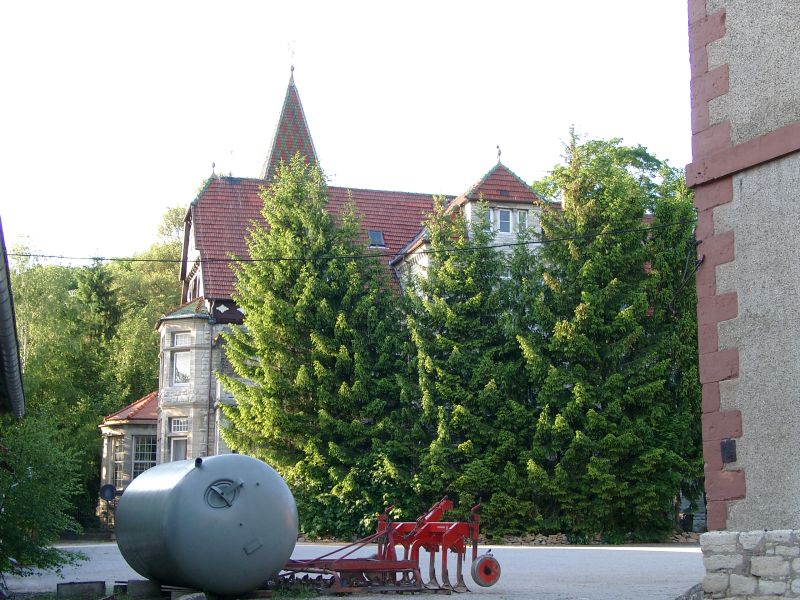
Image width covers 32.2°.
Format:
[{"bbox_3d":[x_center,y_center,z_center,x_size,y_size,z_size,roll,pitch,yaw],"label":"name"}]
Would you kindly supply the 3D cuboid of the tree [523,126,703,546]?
[{"bbox_3d":[8.747,1.303,57.654,7.170,17.160,6.500,0,-10,0],"label":"tree"}]

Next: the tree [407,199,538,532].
[{"bbox_3d":[3.027,2.675,57.917,5.400,14.230,5.200,0,-10,0],"label":"tree"}]

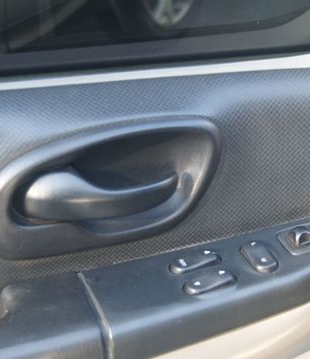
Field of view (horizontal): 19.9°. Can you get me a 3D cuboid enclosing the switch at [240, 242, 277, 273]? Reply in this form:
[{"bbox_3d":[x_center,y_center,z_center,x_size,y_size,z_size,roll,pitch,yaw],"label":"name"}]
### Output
[{"bbox_3d":[0.082,0.060,0.695,0.019,0.009,0.040,-16,31,-10],"label":"switch"}]

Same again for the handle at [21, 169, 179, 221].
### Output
[{"bbox_3d":[-0.042,0.011,0.680,0.119,0.030,0.030,-7,29,-15],"label":"handle"}]

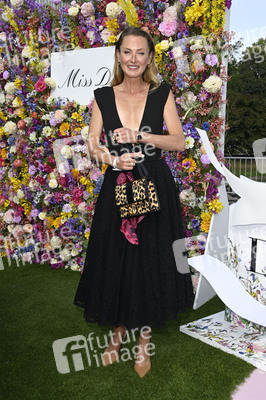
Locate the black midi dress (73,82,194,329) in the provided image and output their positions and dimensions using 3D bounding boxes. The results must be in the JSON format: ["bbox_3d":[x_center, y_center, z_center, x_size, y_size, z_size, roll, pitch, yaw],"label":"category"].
[{"bbox_3d":[0.006,-0.005,2.259,0.630,1.155,0.500,1,8,3],"label":"black midi dress"}]

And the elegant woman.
[{"bbox_3d":[0.006,0.013,2.251,0.620,1.720,0.500,1,8,3],"label":"elegant woman"}]

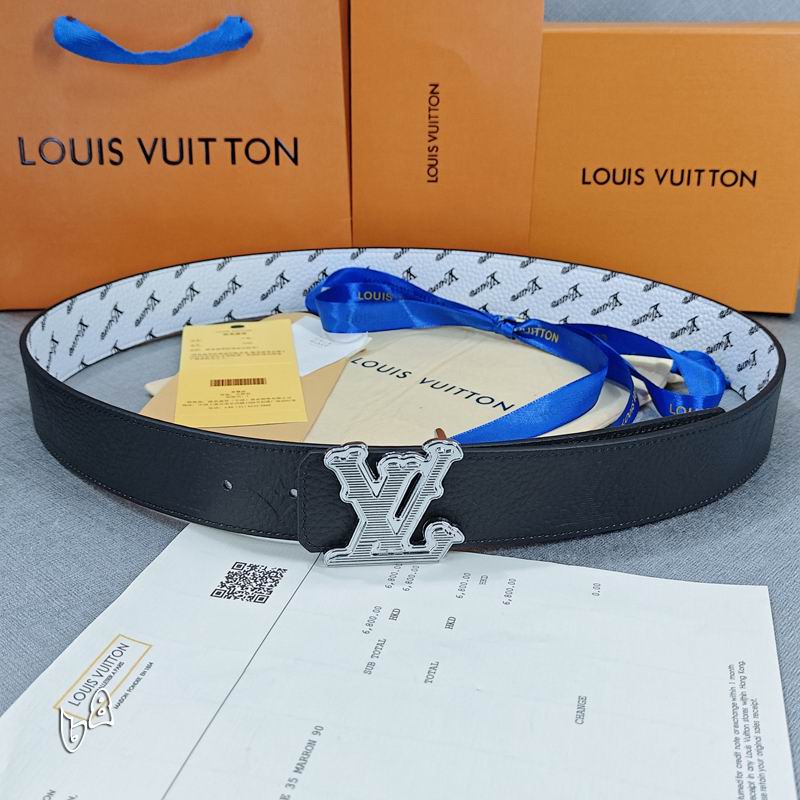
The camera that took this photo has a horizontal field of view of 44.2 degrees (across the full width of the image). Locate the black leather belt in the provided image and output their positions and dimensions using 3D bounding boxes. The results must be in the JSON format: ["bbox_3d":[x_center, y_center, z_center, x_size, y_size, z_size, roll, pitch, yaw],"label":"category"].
[{"bbox_3d":[-0.002,-0.020,0.487,0.354,0.041,0.314,0,22,0],"label":"black leather belt"}]

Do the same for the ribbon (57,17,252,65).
[{"bbox_3d":[-0.144,-0.207,0.570,0.116,0.028,0.020,0,22,0],"label":"ribbon"}]

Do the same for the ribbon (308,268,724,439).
[{"bbox_3d":[0.038,-0.020,0.482,0.237,0.039,0.170,8,23,19],"label":"ribbon"}]

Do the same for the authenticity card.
[{"bbox_3d":[-0.080,-0.016,0.495,0.059,0.002,0.119,-3,28,-9],"label":"authenticity card"}]

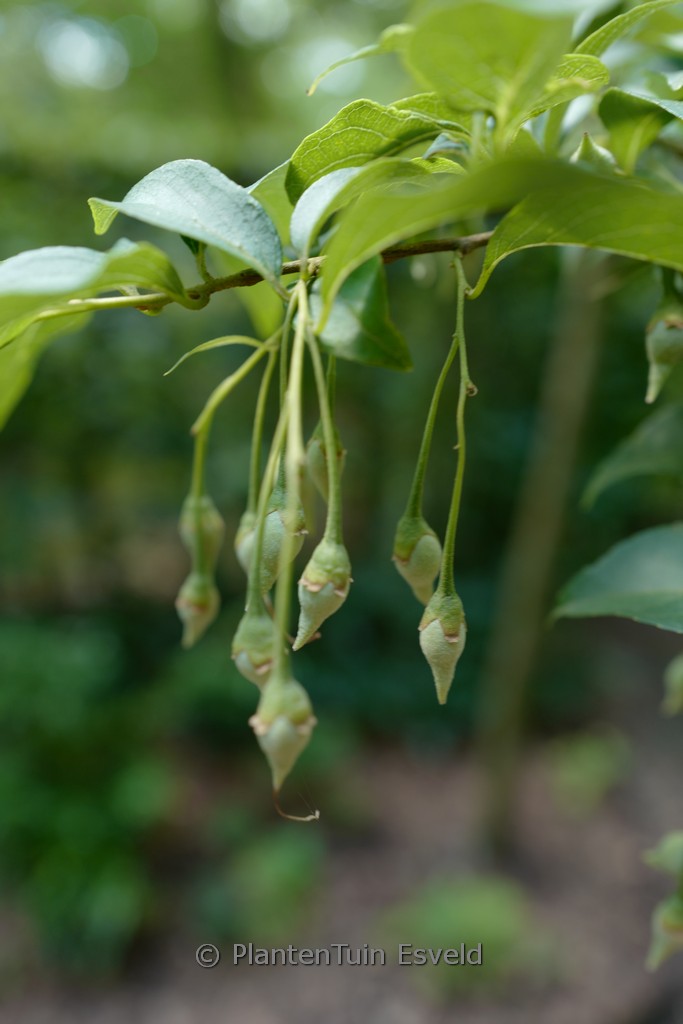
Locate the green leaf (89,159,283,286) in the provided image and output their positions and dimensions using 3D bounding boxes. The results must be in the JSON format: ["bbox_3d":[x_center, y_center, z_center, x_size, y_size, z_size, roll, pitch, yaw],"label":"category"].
[{"bbox_3d":[-0.049,-0.091,0.250,0.060,0.041,0.036,1,4,-11],"label":"green leaf"}]

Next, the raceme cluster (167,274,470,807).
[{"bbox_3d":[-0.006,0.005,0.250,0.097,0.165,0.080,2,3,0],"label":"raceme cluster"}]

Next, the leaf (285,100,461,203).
[{"bbox_3d":[0.010,-0.119,0.262,0.059,0.034,0.034,1,4,-11],"label":"leaf"}]

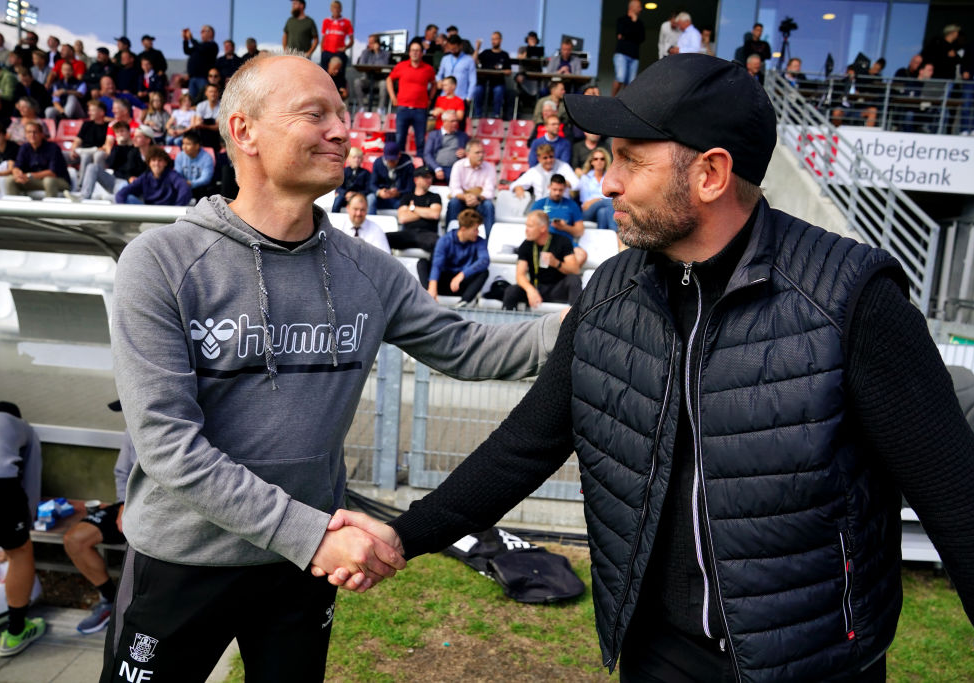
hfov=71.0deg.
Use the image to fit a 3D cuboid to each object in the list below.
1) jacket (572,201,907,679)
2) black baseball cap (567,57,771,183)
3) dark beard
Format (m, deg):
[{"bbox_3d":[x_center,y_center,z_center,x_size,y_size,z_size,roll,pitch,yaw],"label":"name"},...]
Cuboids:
[{"bbox_3d":[0.357,0.135,1.040,0.480,0.660,0.290,4,9,42],"label":"jacket"},{"bbox_3d":[0.255,-0.323,0.940,0.285,0.155,0.185,14,10,16],"label":"black baseball cap"},{"bbox_3d":[0.236,-0.175,0.950,0.112,0.105,0.135,6,7,17],"label":"dark beard"}]

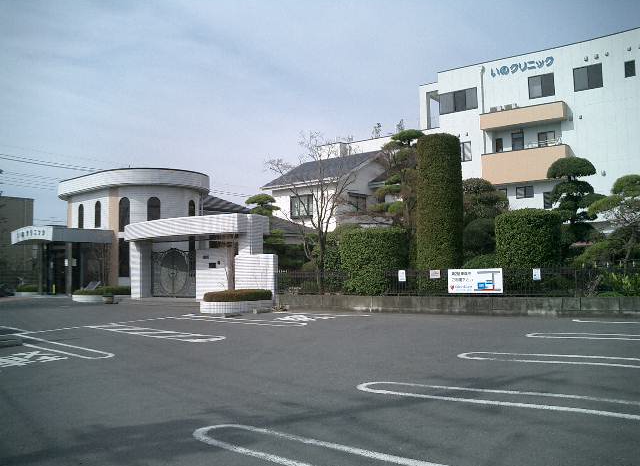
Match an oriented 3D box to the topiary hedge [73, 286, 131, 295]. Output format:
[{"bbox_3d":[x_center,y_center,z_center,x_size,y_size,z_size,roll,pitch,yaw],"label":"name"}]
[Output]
[{"bbox_3d":[-8.403,2.241,25.000,2.350,0.420,1.400,-2,-3,23],"label":"topiary hedge"}]

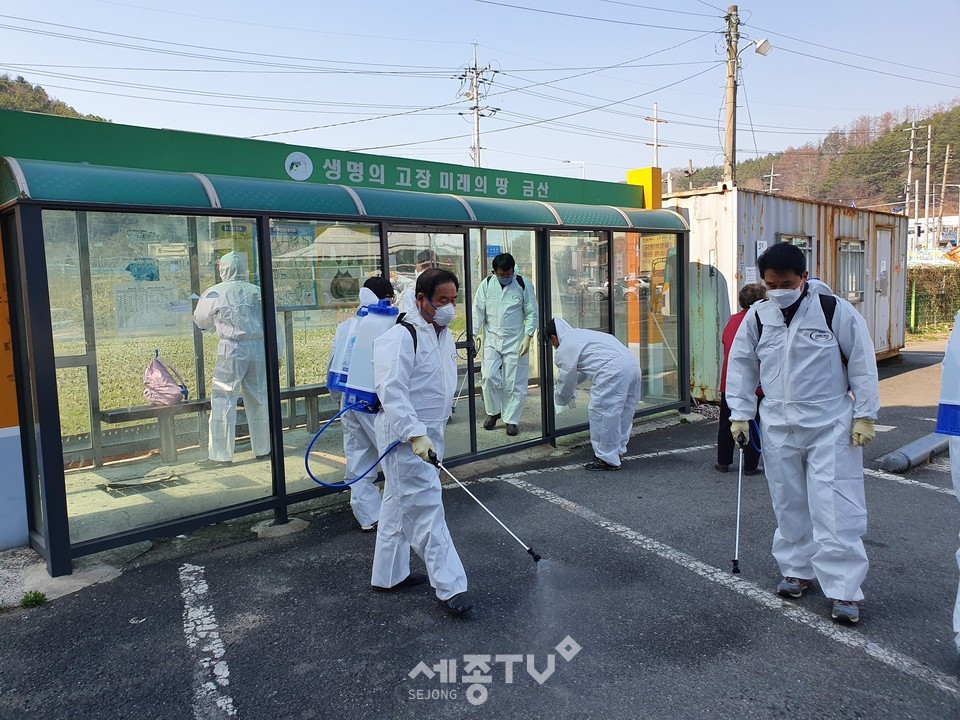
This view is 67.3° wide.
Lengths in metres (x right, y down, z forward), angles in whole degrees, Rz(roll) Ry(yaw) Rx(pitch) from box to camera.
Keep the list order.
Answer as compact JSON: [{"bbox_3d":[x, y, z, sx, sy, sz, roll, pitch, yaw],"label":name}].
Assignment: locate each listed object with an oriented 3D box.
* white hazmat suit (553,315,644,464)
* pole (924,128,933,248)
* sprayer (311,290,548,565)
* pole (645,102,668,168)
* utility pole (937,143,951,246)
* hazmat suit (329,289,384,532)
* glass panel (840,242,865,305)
[{"bbox_3d":[1.050,0.275,6.380,0.760,1.270,0.550,0,6,21],"label":"white hazmat suit"},{"bbox_3d":[28.048,-9.166,45.145,0.300,11.034,0.300,-2,5,0],"label":"pole"},{"bbox_3d":[-0.245,0.330,3.580,1.100,1.250,0.500,0,6,26],"label":"sprayer"},{"bbox_3d":[11.959,-10.255,48.433,2.000,13.799,0.500,-7,7,-44],"label":"pole"},{"bbox_3d":[26.933,-7.993,42.150,0.300,9.316,0.300,2,5,0],"label":"utility pole"},{"bbox_3d":[-0.745,0.325,4.880,0.600,1.570,0.520,3,7,43],"label":"hazmat suit"},{"bbox_3d":[6.050,-1.430,11.750,0.100,1.050,1.250,3,7,43],"label":"glass panel"}]

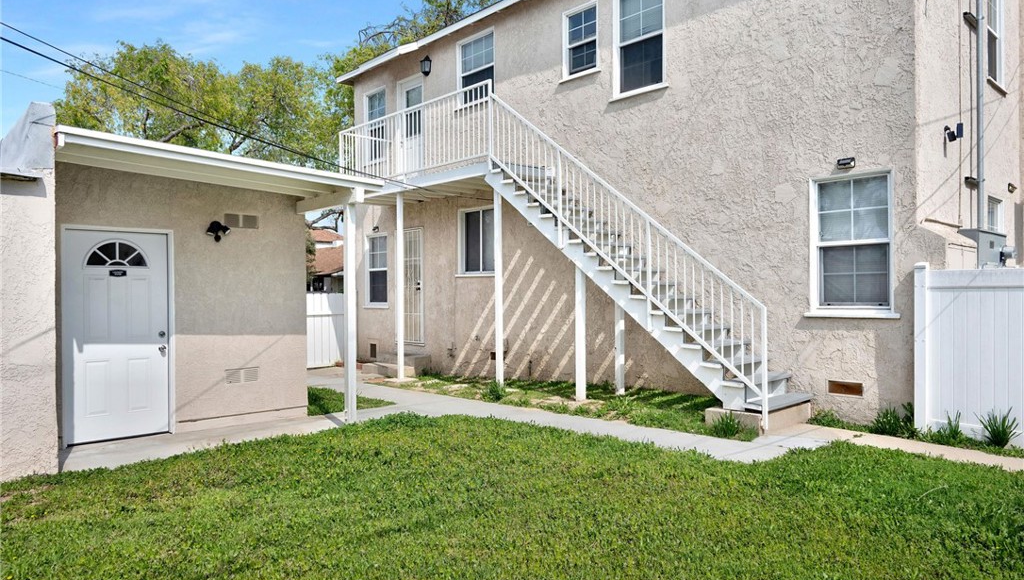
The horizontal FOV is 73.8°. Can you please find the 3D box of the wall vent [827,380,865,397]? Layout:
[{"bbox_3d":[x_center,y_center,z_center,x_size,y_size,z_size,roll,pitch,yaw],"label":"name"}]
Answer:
[{"bbox_3d":[3.405,1.010,6.959,0.050,0.163,0.373,-1,0,-43],"label":"wall vent"}]

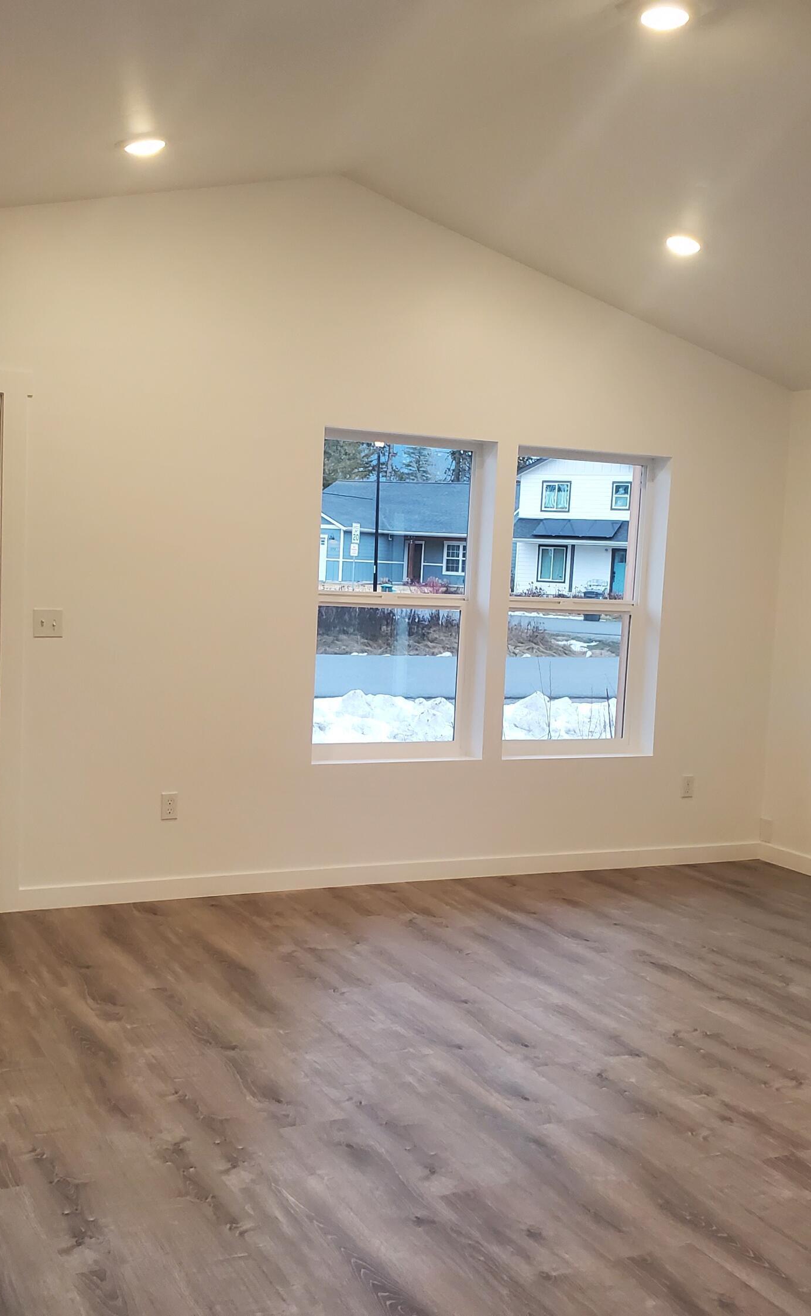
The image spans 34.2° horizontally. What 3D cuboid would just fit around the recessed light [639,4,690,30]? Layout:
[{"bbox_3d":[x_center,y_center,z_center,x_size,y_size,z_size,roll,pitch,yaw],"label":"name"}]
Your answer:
[{"bbox_3d":[0.746,-1.840,3.784,0.155,0.045,0.155,3,4,0],"label":"recessed light"}]

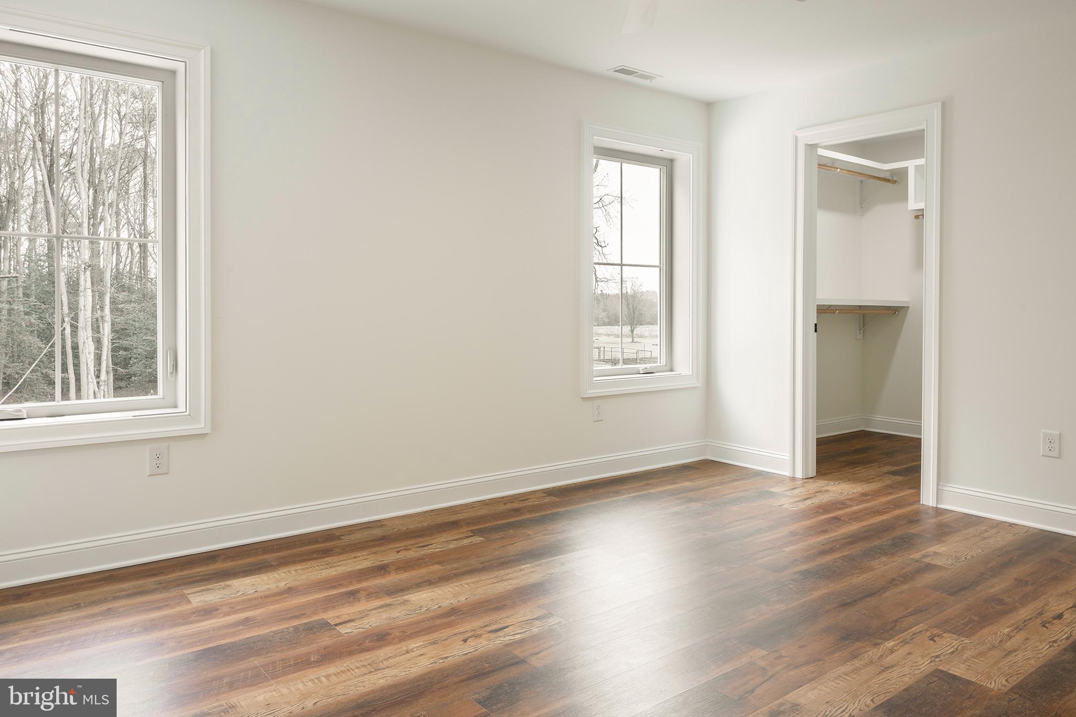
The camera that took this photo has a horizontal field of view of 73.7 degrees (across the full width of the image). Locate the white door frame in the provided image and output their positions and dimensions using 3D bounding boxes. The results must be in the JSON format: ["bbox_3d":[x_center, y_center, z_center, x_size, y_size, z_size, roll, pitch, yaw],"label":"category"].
[{"bbox_3d":[1.865,-0.301,4.101,0.150,2.112,0.875,-2,3,-36],"label":"white door frame"}]

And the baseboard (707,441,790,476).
[{"bbox_3d":[1.362,0.655,4.721,0.022,0.129,0.649,-2,3,-36],"label":"baseboard"}]

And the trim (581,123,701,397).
[{"bbox_3d":[0.638,-0.601,4.629,1.054,1.628,0.188,-2,3,-36],"label":"trim"}]

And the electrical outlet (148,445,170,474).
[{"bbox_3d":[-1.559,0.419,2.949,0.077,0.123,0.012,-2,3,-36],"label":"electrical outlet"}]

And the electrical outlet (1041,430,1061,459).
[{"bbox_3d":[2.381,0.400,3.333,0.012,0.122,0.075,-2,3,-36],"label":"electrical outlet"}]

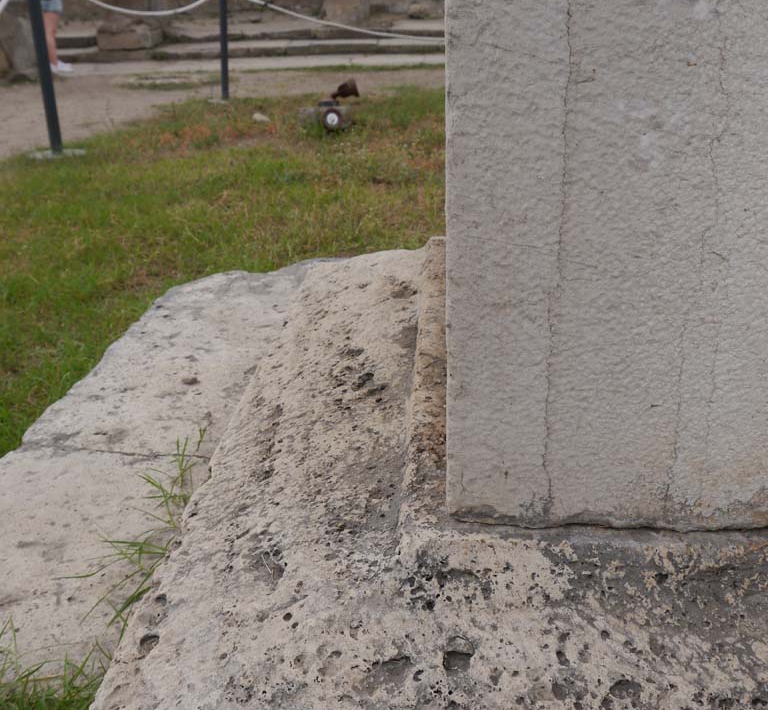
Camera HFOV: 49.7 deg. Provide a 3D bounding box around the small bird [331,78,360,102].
[{"bbox_3d":[-0.256,-1.763,5.500,0.200,0.155,0.130,0,23,0],"label":"small bird"}]

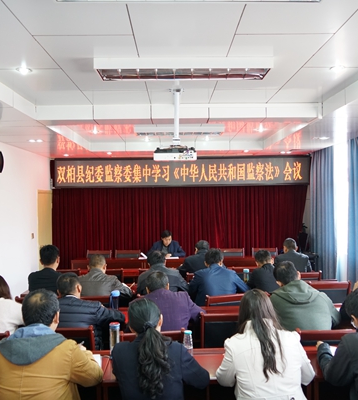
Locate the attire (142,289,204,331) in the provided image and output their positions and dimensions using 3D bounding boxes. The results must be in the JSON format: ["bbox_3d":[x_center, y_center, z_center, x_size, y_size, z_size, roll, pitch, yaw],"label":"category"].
[{"bbox_3d":[-0.093,1.013,3.220,0.560,0.610,0.460,-1,0,0],"label":"attire"}]

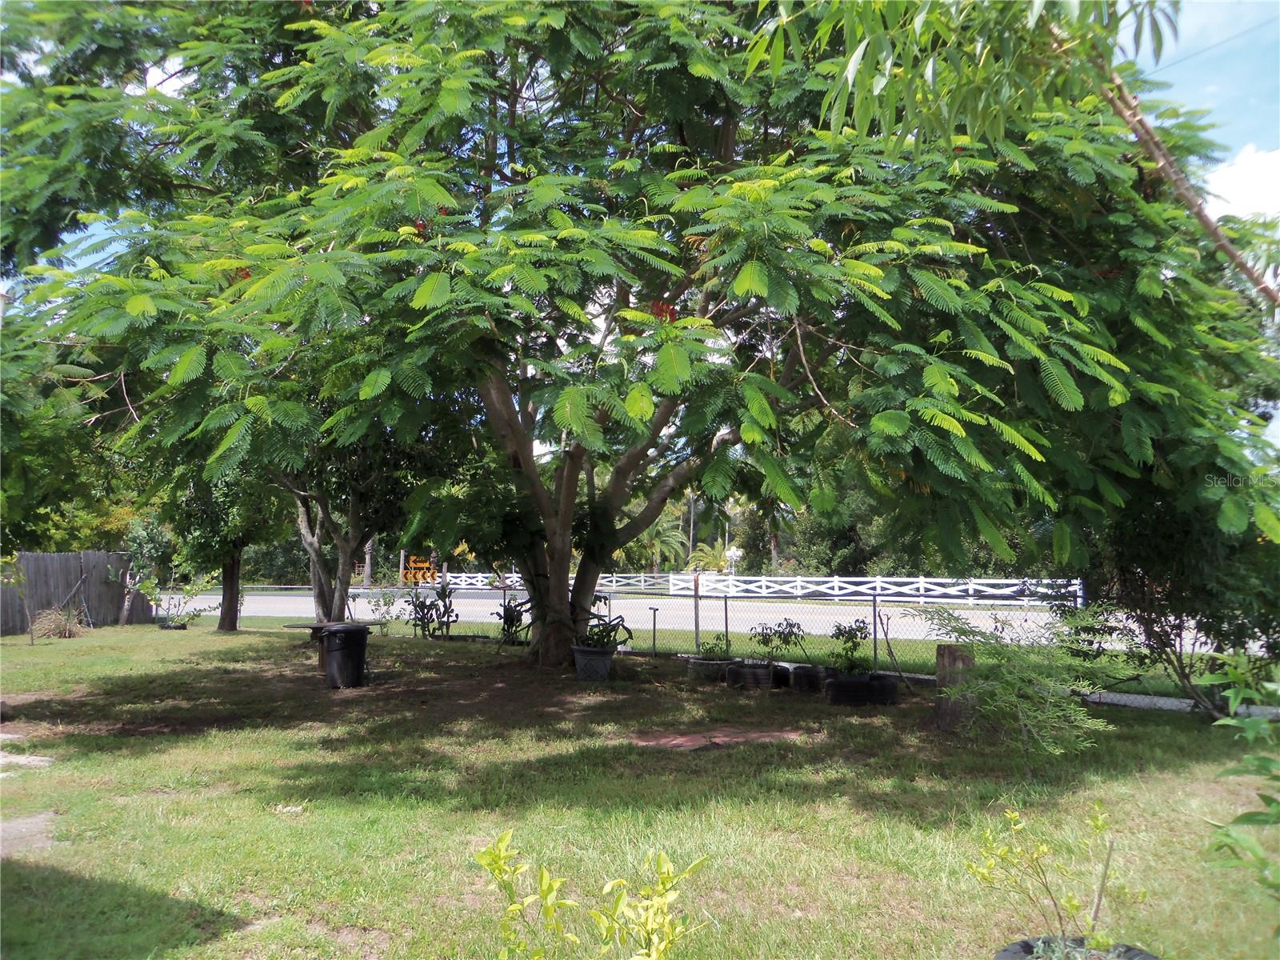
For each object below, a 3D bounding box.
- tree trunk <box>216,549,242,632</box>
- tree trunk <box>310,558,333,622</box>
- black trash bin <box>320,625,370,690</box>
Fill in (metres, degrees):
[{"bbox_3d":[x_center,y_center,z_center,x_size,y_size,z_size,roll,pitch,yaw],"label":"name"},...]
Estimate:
[{"bbox_3d":[-10.440,2.807,26.300,0.580,2.120,0.520,2,-6,-22],"label":"tree trunk"},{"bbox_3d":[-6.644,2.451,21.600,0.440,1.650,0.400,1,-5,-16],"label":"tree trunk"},{"bbox_3d":[-3.897,2.322,13.700,0.610,0.810,0.590,0,-5,5],"label":"black trash bin"}]

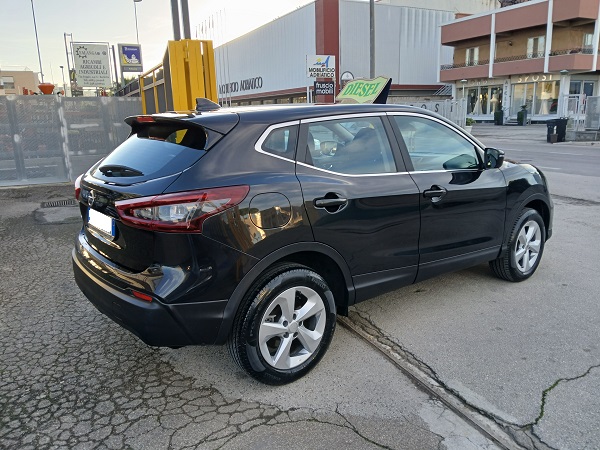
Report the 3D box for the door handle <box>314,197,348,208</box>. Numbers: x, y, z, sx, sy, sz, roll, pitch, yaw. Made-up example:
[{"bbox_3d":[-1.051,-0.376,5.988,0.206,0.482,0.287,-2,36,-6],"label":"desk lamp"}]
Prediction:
[{"bbox_3d":[0.177,-0.114,2.495,0.220,0.050,0.060,-10,15,-36],"label":"door handle"}]

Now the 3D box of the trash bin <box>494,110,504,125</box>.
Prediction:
[{"bbox_3d":[15.433,-8.386,34.900,0.500,1.200,0.500,-7,14,-24],"label":"trash bin"}]

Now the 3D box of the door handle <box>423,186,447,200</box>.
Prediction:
[{"bbox_3d":[0.940,-0.211,3.110,0.225,0.075,0.055,-10,16,-36],"label":"door handle"}]

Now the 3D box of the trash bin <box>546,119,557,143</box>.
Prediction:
[{"bbox_3d":[10.701,-3.992,19.100,0.600,1.000,0.520,-13,18,-39],"label":"trash bin"}]

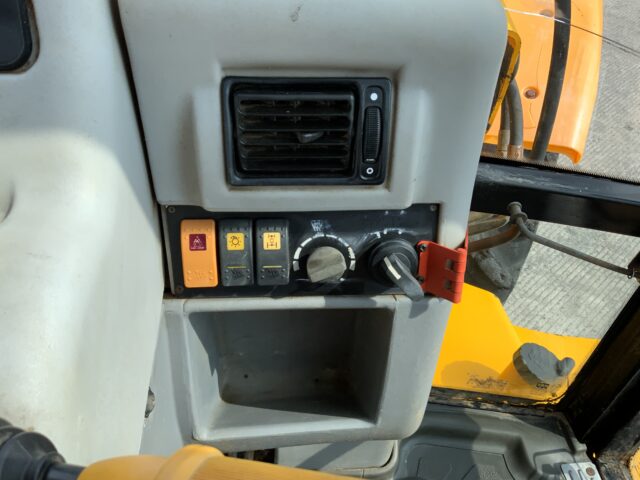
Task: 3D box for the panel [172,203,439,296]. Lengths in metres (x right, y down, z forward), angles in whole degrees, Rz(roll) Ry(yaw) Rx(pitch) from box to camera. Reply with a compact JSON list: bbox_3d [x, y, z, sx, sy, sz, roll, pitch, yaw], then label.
[{"bbox_3d":[-0.011,0.013,0.368,0.190,0.068,0.036,0,18,0],"label":"panel"}]

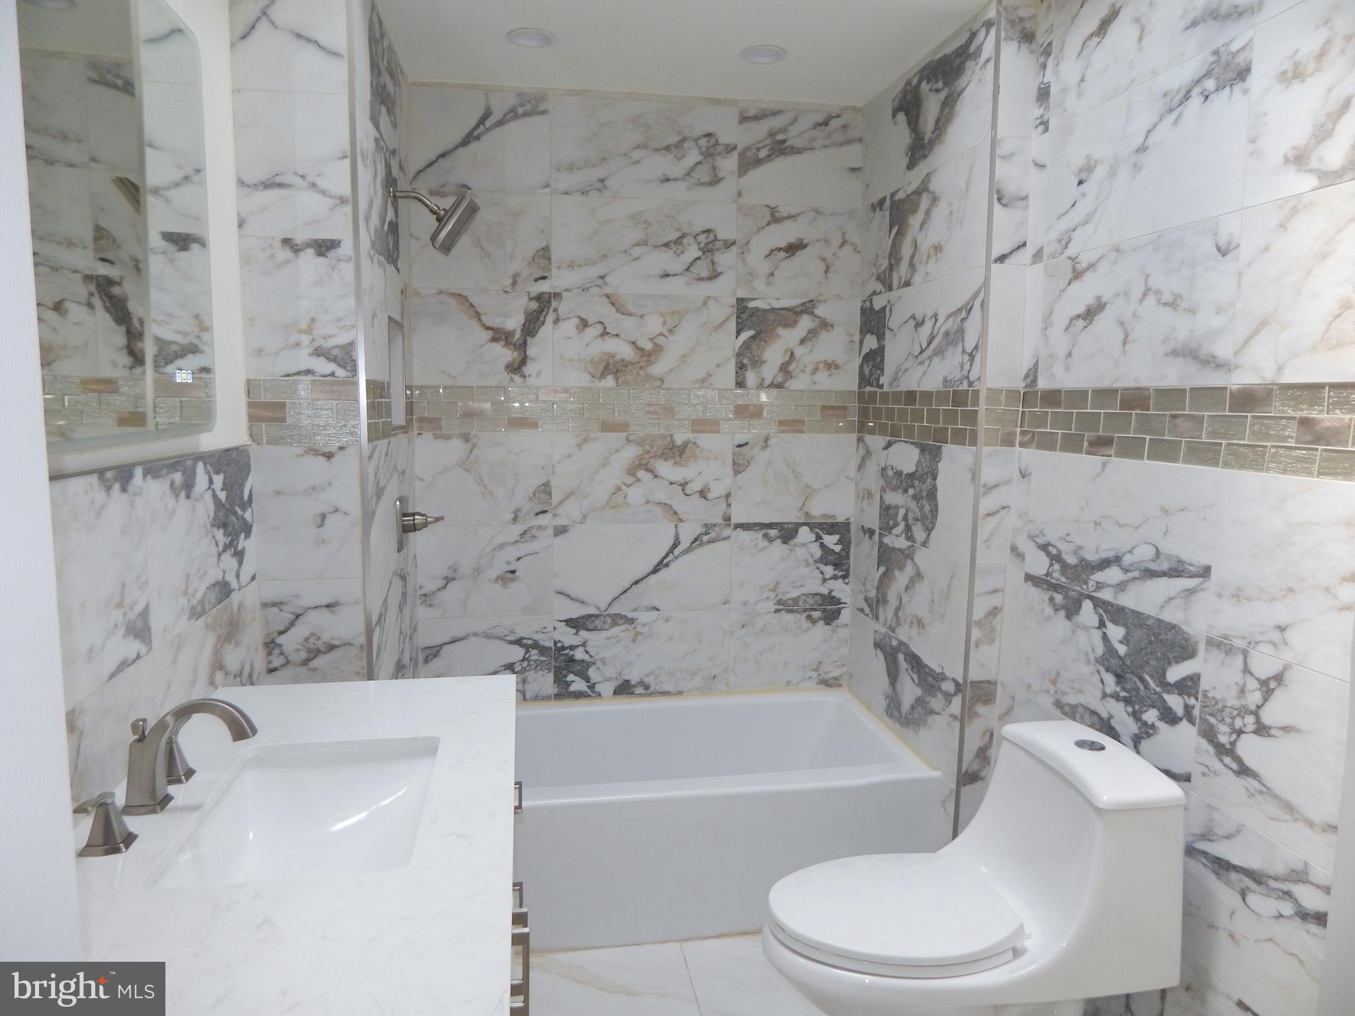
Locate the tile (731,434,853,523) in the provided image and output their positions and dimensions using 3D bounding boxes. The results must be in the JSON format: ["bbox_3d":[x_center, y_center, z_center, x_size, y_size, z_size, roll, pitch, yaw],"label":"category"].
[{"bbox_3d":[0.404,-0.102,2.994,0.441,0.305,0.010,-1,7,-10],"label":"tile"}]

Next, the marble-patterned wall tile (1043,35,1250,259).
[{"bbox_3d":[0.938,-0.708,1.772,0.010,0.305,0.605,-1,7,-10],"label":"marble-patterned wall tile"}]

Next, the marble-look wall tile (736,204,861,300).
[{"bbox_3d":[0.410,-0.849,2.878,0.428,0.296,0.010,-1,7,-10],"label":"marble-look wall tile"}]

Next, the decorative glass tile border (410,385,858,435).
[{"bbox_3d":[-0.109,-0.323,2.879,1.488,0.151,0.010,-1,7,-10],"label":"decorative glass tile border"}]

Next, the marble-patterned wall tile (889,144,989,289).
[{"bbox_3d":[0.717,-0.788,2.398,0.012,0.300,0.591,-1,7,-10],"label":"marble-patterned wall tile"}]

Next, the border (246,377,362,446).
[{"bbox_3d":[-0.835,-0.213,1.935,0.232,0.151,0.010,-1,7,-10],"label":"border"}]

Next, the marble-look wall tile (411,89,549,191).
[{"bbox_3d":[-0.619,-1.144,2.693,0.436,0.301,0.012,-1,7,-8],"label":"marble-look wall tile"}]

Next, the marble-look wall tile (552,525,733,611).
[{"bbox_3d":[-0.116,0.206,2.952,0.609,0.305,0.010,0,7,-8],"label":"marble-look wall tile"}]

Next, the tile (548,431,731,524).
[{"bbox_3d":[-0.112,-0.099,2.914,0.609,0.305,0.010,0,7,-8],"label":"tile"}]

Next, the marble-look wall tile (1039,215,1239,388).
[{"bbox_3d":[0.936,-0.406,1.807,0.010,0.298,0.585,-1,7,-10],"label":"marble-look wall tile"}]

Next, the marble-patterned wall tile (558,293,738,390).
[{"bbox_3d":[-0.108,-0.549,2.846,0.605,0.301,0.012,-1,7,-8],"label":"marble-patterned wall tile"}]

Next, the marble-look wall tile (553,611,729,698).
[{"bbox_3d":[-0.118,0.508,2.982,0.605,0.300,0.012,-1,7,-8],"label":"marble-look wall tile"}]

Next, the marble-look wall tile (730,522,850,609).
[{"bbox_3d":[0.401,0.201,3.032,0.441,0.305,0.010,-1,7,-10],"label":"marble-look wall tile"}]

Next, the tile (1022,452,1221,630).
[{"bbox_3d":[0.933,0.045,1.861,0.010,0.305,0.605,-1,7,-10],"label":"tile"}]

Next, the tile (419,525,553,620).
[{"bbox_3d":[-0.632,0.210,2.867,0.436,0.305,0.012,-1,7,-8],"label":"tile"}]

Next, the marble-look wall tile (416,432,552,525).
[{"bbox_3d":[-0.629,-0.093,2.828,0.436,0.302,0.012,-1,7,-8],"label":"marble-look wall tile"}]

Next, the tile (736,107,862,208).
[{"bbox_3d":[0.416,-1.166,2.861,0.441,0.309,0.010,-1,7,-10],"label":"tile"}]

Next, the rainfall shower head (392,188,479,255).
[{"bbox_3d":[-0.666,-0.796,2.348,0.235,0.170,0.160,0,7,-8],"label":"rainfall shower head"}]

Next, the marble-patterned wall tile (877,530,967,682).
[{"bbox_3d":[0.705,0.262,2.525,0.010,0.300,0.589,-1,7,-10],"label":"marble-patterned wall tile"}]

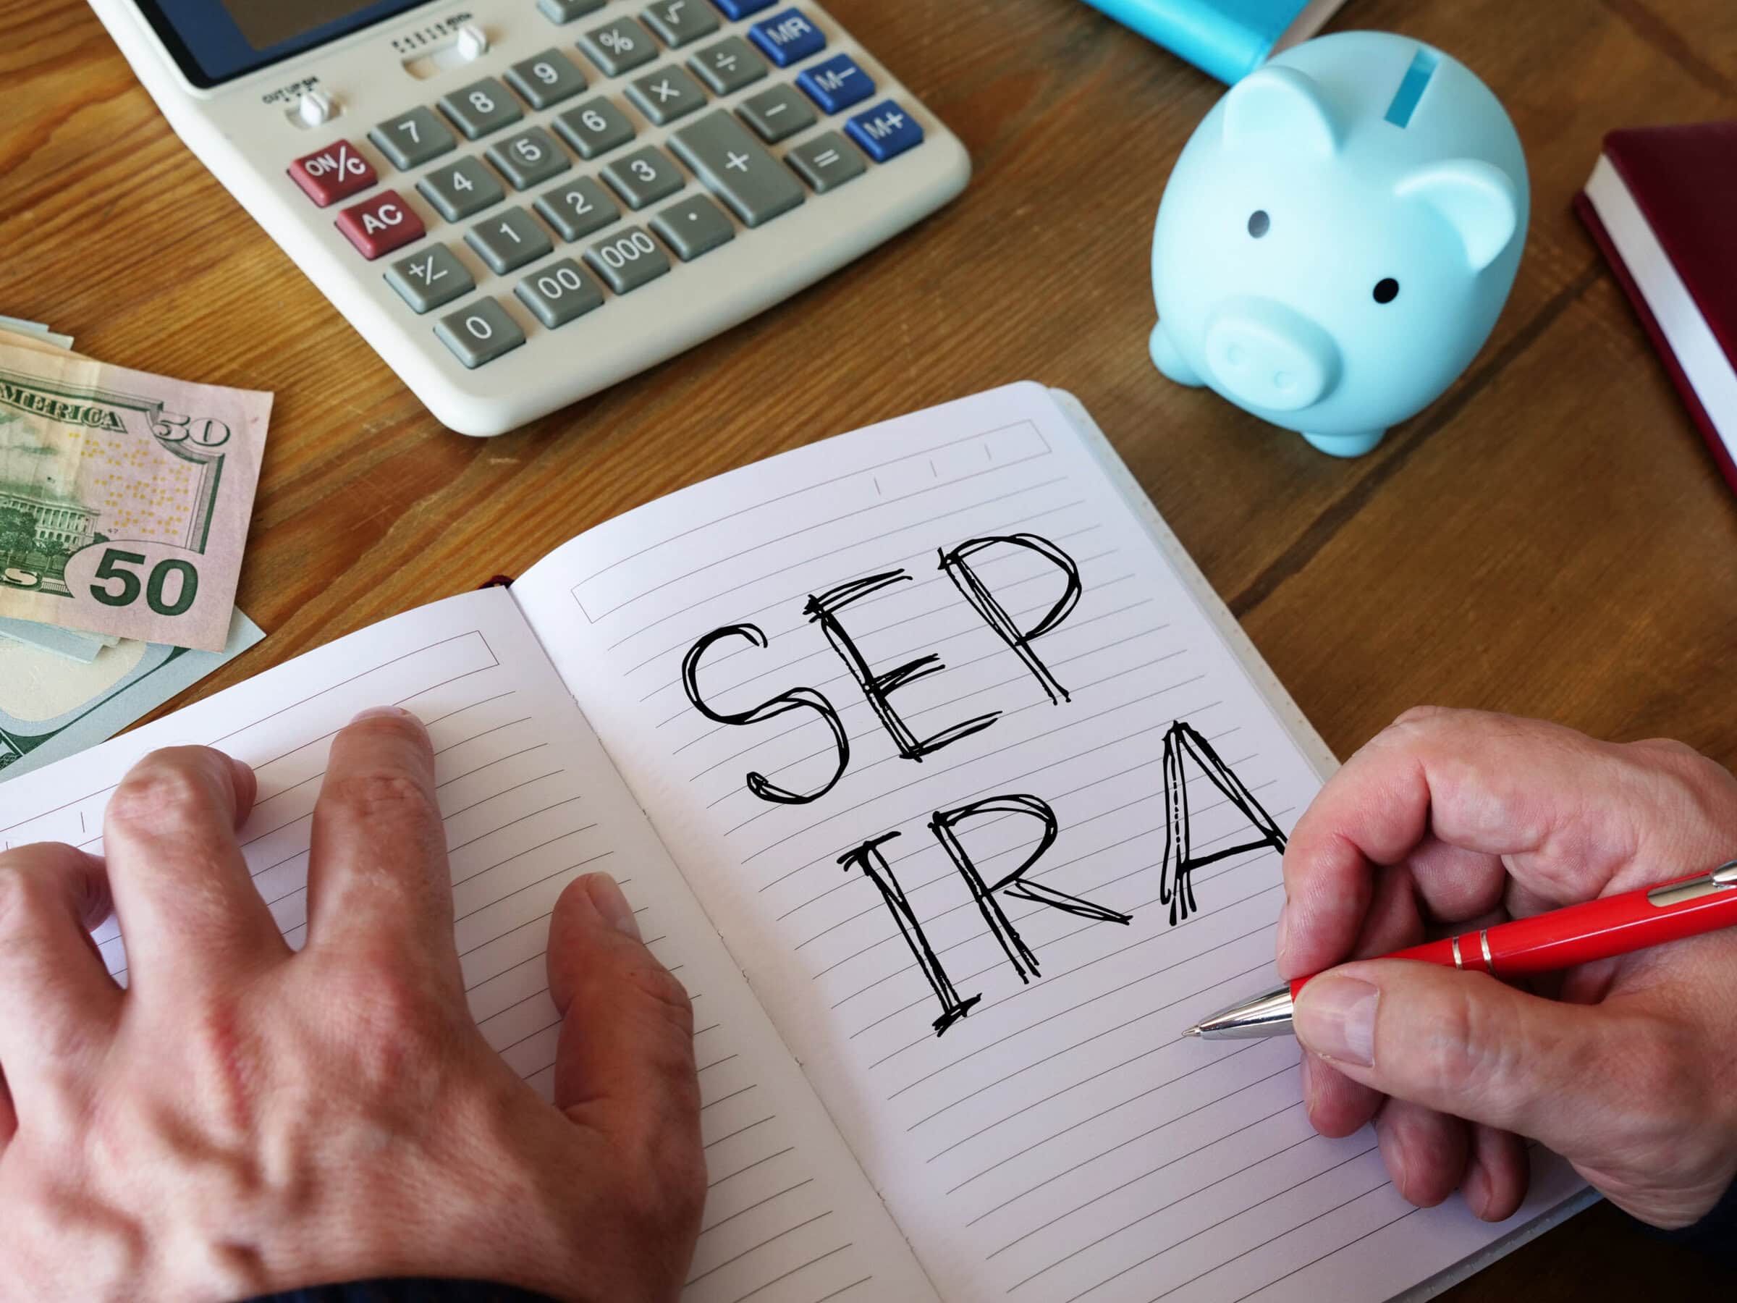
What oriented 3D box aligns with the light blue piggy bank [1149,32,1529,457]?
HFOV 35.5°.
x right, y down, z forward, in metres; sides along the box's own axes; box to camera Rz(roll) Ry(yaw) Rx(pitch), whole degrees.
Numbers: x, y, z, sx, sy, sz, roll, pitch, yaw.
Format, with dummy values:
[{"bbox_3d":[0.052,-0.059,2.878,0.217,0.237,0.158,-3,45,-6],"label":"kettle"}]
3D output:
[{"bbox_3d":[0.101,-0.089,0.589,0.080,0.088,0.098,29,53,5],"label":"light blue piggy bank"}]

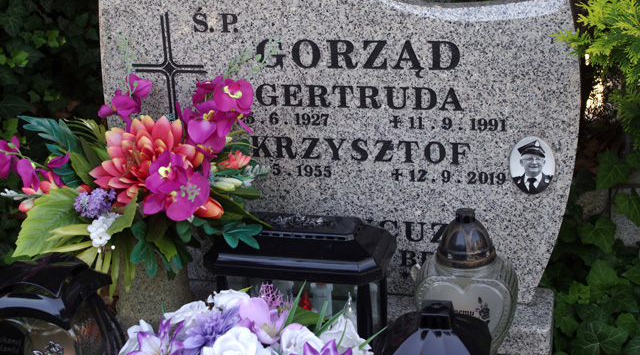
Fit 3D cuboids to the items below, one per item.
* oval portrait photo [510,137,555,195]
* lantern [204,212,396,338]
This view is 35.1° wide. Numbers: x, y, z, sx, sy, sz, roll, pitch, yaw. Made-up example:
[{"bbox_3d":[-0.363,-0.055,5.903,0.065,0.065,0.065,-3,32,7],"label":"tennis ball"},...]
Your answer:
[{"bbox_3d":[0.417,-0.021,1.988,0.088,0.120,0.009,3,19,15],"label":"oval portrait photo"},{"bbox_3d":[-0.031,0.229,1.945,0.338,0.316,0.214,3,19,15],"label":"lantern"}]

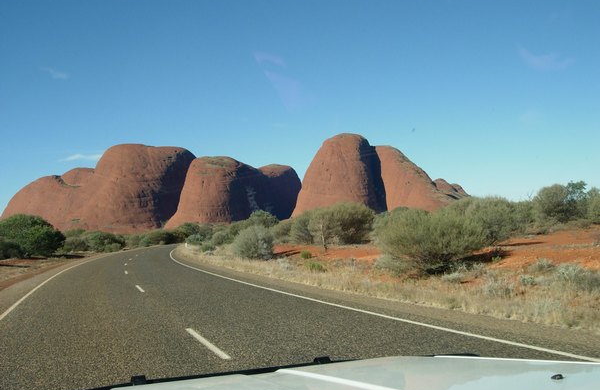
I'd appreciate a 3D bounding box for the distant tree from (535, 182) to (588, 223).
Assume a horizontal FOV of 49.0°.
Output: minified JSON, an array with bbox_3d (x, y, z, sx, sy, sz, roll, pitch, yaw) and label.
[{"bbox_3d":[22.938,0.660,58.000,4.930,3.870,4.190,-3,-3,0],"label":"distant tree"}]

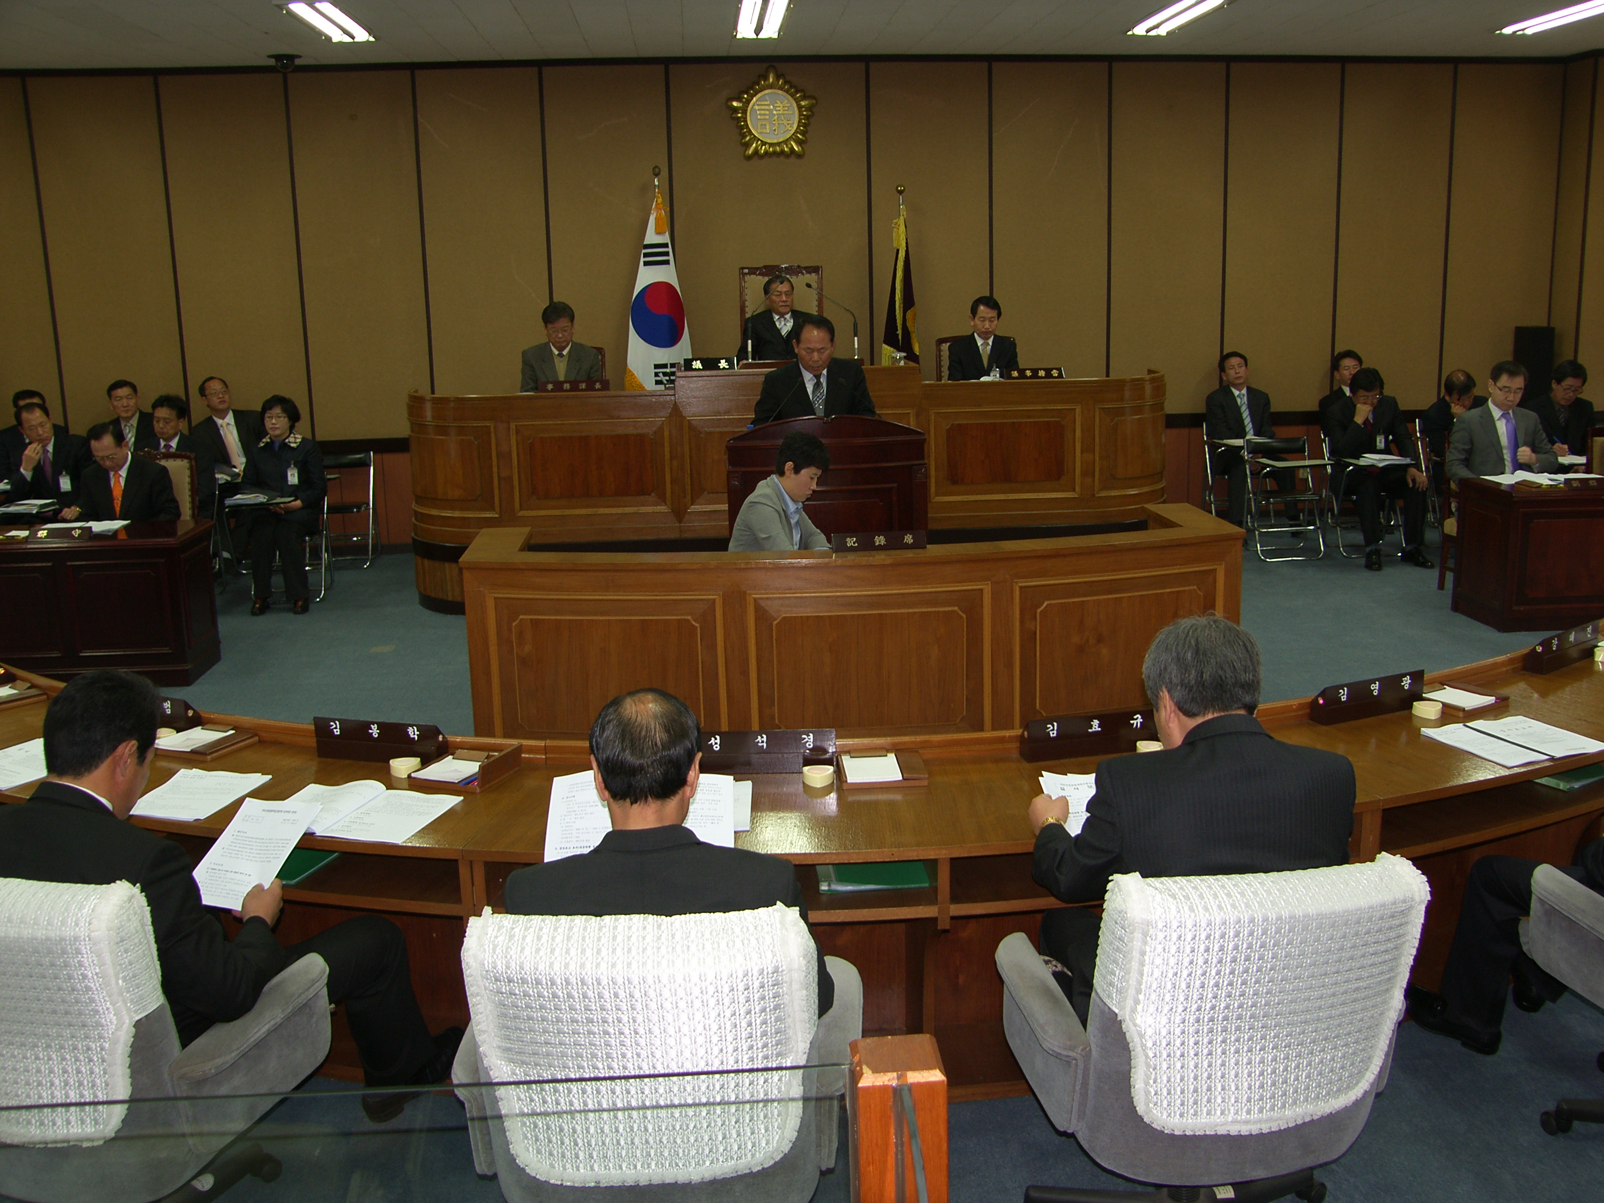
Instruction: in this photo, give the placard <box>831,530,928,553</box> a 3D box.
[{"bbox_3d":[0.306,-0.253,5.282,0.385,0.085,0.060,-2,13,-4],"label":"placard"}]

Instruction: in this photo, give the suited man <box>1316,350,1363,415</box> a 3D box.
[{"bbox_3d":[3.980,-1.164,9.421,0.520,1.300,0.800,-3,13,-5],"label":"suited man"}]

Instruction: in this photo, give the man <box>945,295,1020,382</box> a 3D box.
[{"bbox_3d":[1.145,-1.211,7.904,0.520,1.300,0.720,-2,10,-4],"label":"man"}]

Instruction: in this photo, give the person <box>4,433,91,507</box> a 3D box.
[{"bbox_3d":[-4.442,-0.526,7.736,0.560,1.270,0.800,-6,14,-17],"label":"person"}]

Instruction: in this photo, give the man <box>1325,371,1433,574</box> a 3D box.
[{"bbox_3d":[3.641,-0.891,8.418,0.600,1.250,0.800,-1,13,3],"label":"man"}]

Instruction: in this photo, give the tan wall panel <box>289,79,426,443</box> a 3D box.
[{"bbox_3d":[-3.084,-2.384,9.088,0.830,2.500,0.060,-3,13,-5],"label":"tan wall panel"}]

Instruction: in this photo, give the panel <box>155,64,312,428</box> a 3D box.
[{"bbox_3d":[-3.920,-2.345,9.013,0.830,2.500,0.060,-3,13,-5],"label":"panel"}]

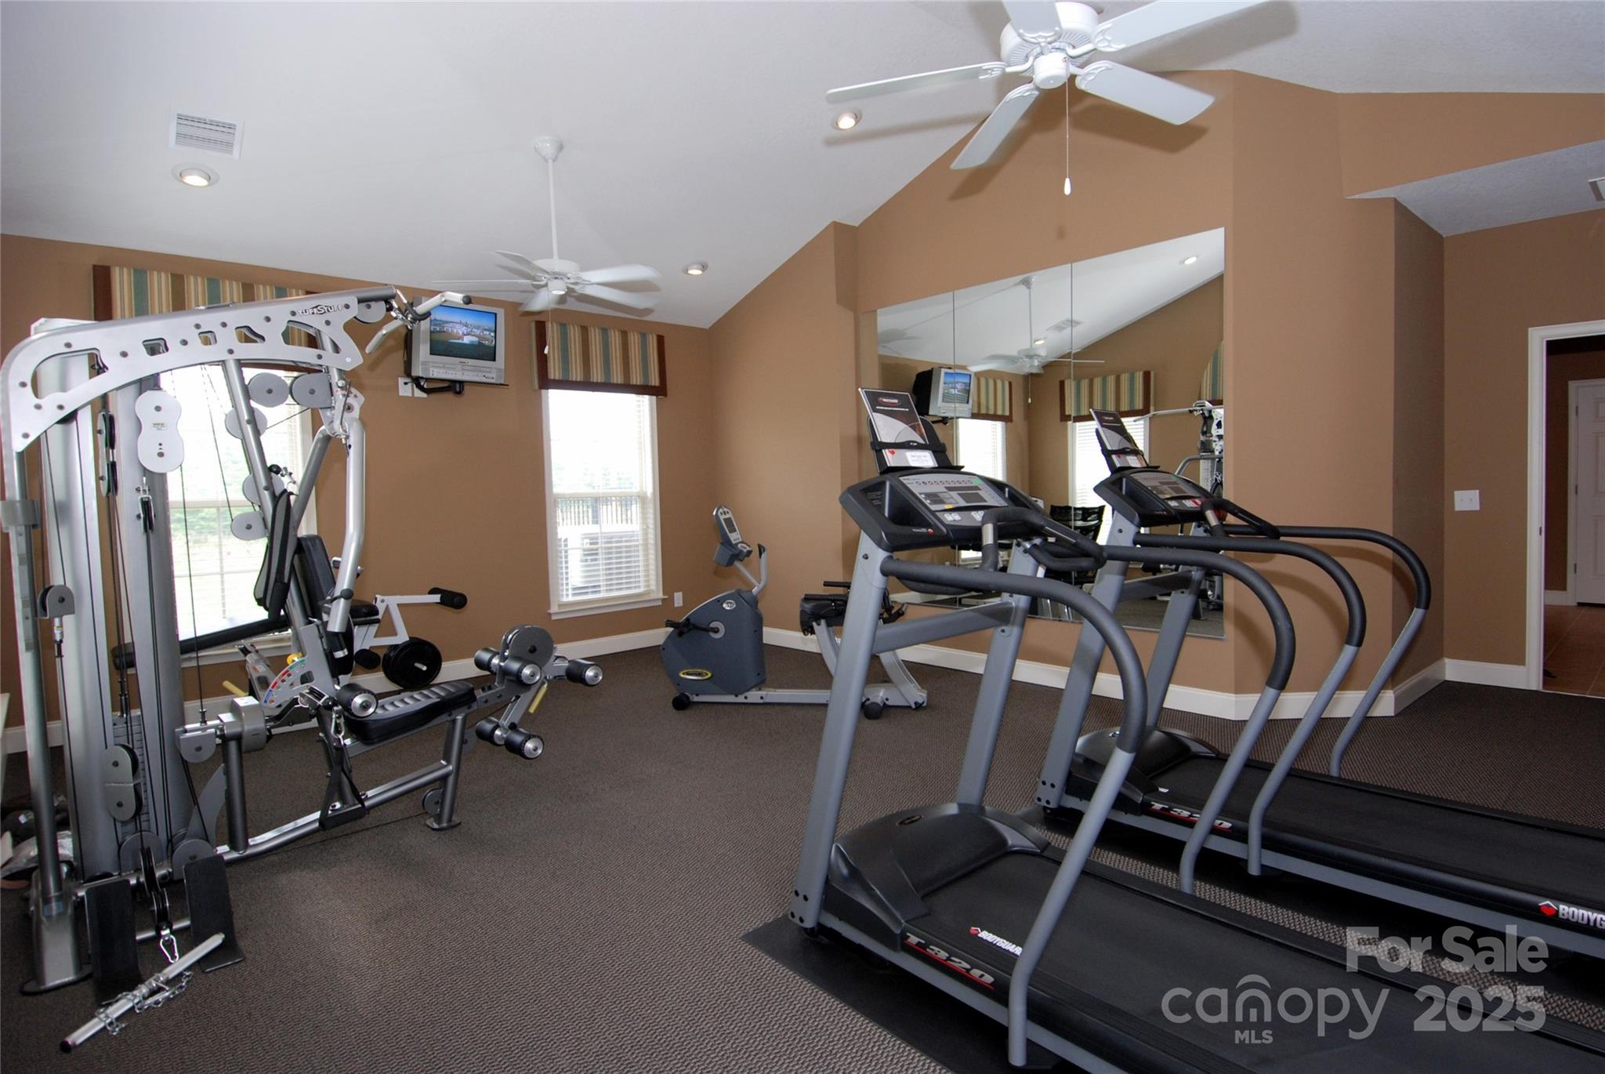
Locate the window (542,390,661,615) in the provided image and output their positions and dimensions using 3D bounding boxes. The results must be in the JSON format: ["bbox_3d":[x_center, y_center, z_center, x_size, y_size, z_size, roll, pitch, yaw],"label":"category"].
[{"bbox_3d":[-1.672,-0.310,6.798,1.050,1.890,0.110,-4,4,-41],"label":"window"}]

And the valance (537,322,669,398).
[{"bbox_3d":[-1.659,-1.447,6.676,1.145,0.525,0.130,-4,4,-41],"label":"valance"}]

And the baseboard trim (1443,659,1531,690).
[{"bbox_3d":[4.136,0.829,4.867,0.018,0.134,0.378,-4,4,-41],"label":"baseboard trim"}]

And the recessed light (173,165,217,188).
[{"bbox_3d":[-3.266,-1.936,4.317,0.200,0.040,0.200,-4,-14,-41],"label":"recessed light"}]

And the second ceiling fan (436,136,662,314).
[{"bbox_3d":[-1.467,-1.852,4.719,1.360,0.900,1.360,-4,4,-41],"label":"second ceiling fan"}]

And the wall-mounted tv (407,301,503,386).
[{"bbox_3d":[-2.449,-1.331,5.624,0.540,0.500,0.460,-4,12,-41],"label":"wall-mounted tv"}]

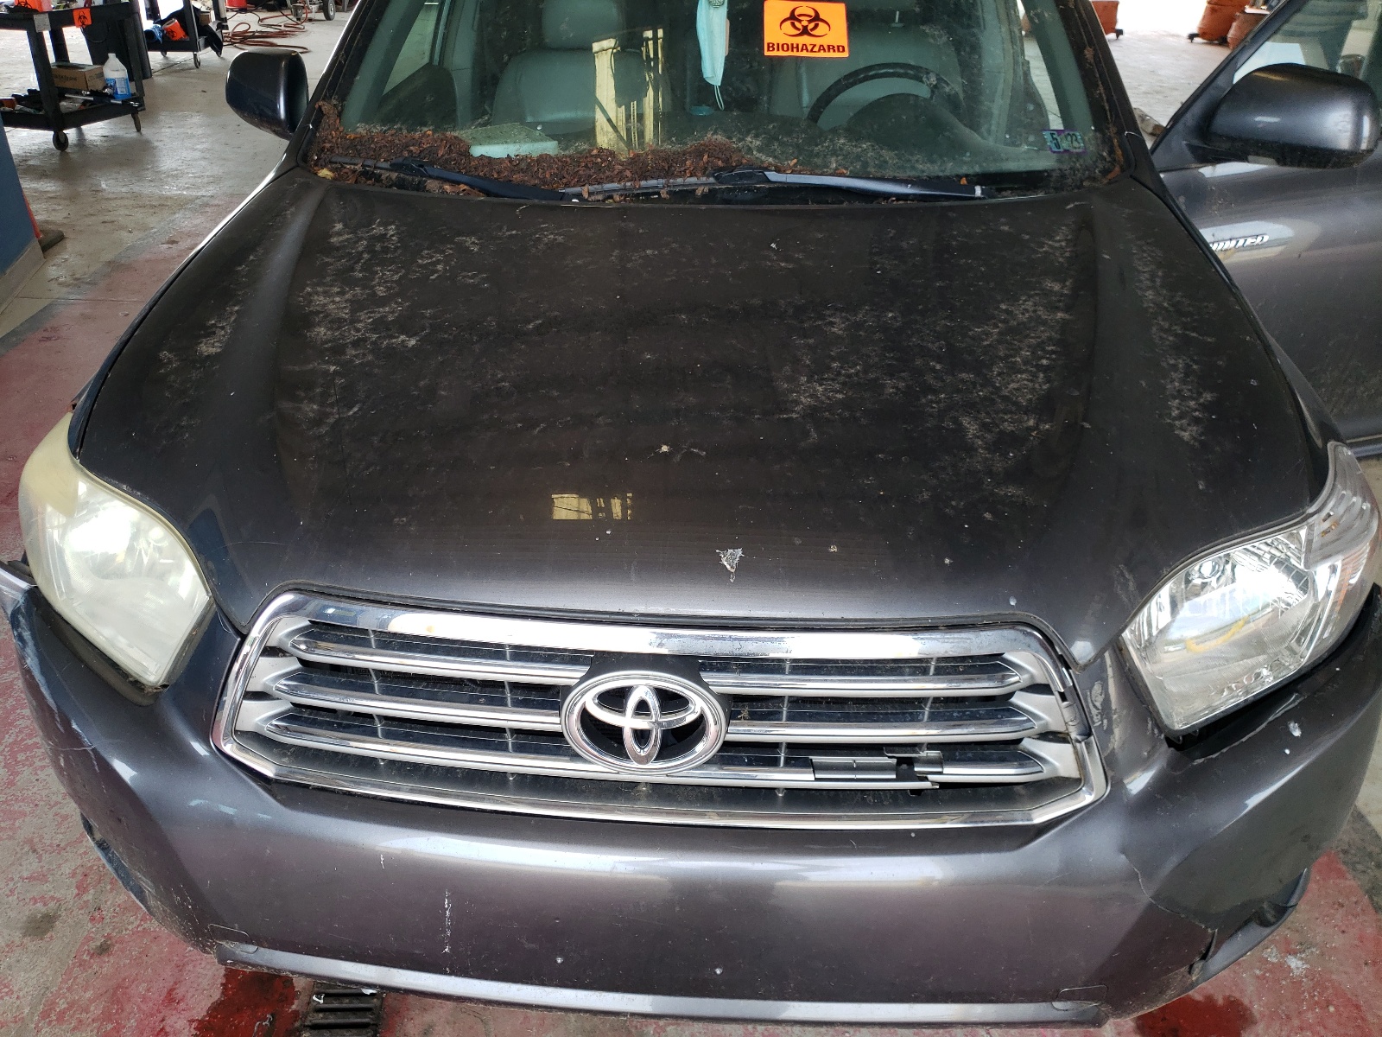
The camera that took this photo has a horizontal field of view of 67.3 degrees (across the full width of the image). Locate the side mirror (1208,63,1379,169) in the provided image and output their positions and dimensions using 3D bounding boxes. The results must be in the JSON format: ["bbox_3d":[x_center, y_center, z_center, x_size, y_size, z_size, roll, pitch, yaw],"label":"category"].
[{"bbox_3d":[1.164,-0.769,1.997,0.150,0.190,0.240,-20,37,-28],"label":"side mirror"}]

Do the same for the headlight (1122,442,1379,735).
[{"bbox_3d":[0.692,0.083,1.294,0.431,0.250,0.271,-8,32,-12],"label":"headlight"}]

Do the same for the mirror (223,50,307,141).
[{"bbox_3d":[-0.914,-0.912,2.253,0.230,0.190,0.150,9,33,15],"label":"mirror"}]

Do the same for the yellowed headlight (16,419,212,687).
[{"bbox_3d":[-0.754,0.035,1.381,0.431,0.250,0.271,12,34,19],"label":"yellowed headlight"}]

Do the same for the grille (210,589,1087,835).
[{"bbox_3d":[-0.047,0.216,1.160,1.040,0.260,0.120,2,20,3],"label":"grille"}]

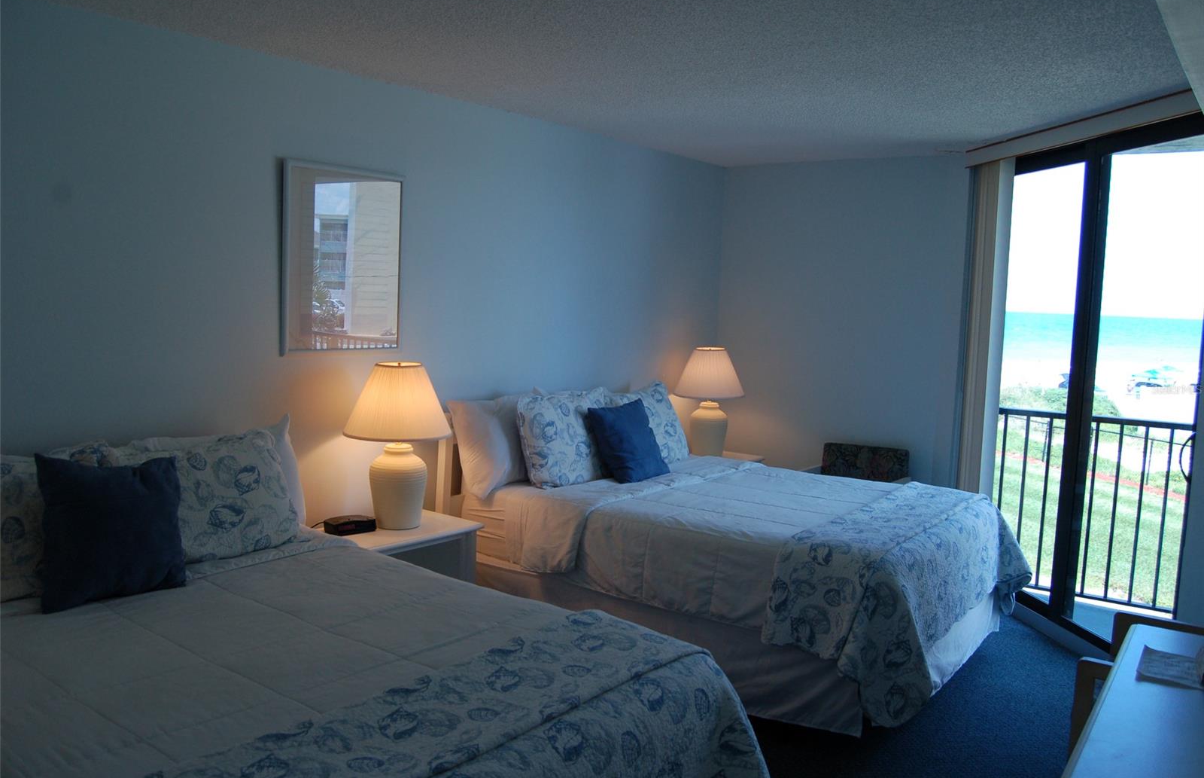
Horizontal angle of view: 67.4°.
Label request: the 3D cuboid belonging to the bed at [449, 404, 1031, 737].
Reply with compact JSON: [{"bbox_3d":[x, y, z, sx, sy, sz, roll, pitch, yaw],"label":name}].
[{"bbox_3d":[0.591,0.663,4.431,2.160,0.990,1.610,6,7,36],"label":"bed"}]

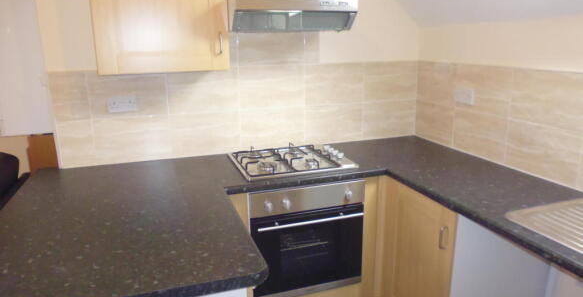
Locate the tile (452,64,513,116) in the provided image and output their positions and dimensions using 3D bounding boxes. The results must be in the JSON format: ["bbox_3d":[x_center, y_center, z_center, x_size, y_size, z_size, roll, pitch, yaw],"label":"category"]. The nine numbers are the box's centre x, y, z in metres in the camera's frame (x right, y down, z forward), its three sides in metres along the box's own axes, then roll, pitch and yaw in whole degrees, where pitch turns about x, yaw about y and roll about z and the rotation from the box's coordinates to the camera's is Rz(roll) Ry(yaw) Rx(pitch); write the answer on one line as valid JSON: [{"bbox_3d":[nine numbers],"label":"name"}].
[{"bbox_3d":[1.018,-0.318,2.159,0.010,0.249,0.398,-5,15,-16],"label":"tile"}]

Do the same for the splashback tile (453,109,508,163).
[{"bbox_3d":[1.022,-0.084,2.214,0.010,0.230,0.398,-5,15,-16],"label":"splashback tile"}]

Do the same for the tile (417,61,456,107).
[{"bbox_3d":[0.901,-0.409,2.526,0.010,0.249,0.380,-5,15,-16],"label":"tile"}]

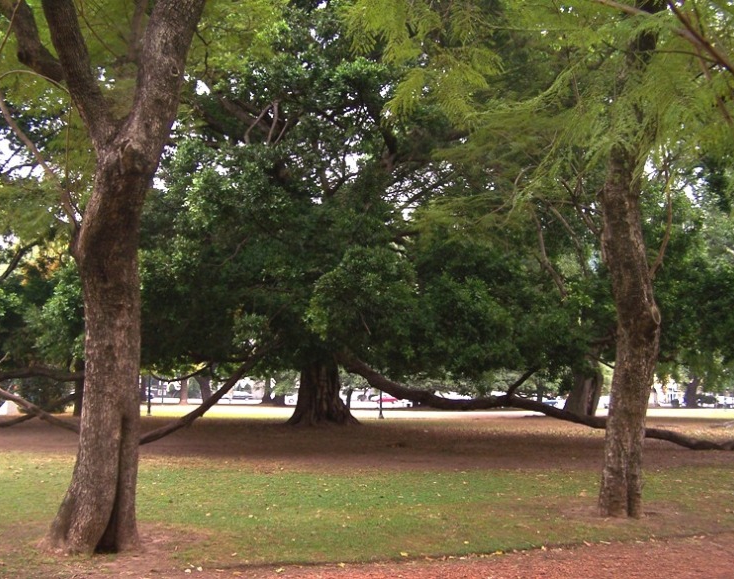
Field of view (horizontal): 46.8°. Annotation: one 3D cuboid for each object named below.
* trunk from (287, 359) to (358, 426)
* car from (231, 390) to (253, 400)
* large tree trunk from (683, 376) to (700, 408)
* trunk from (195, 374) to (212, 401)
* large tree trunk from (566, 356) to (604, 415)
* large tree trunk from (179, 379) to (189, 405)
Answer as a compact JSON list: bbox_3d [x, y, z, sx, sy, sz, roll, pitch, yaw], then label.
[{"bbox_3d":[-1.969,4.558,37.500,3.050,3.000,3.000,0,-7,0],"label":"trunk"},{"bbox_3d":[-17.335,14.759,118.000,4.200,1.450,1.750,-3,-7,21],"label":"car"},{"bbox_3d":[26.419,8.386,69.000,1.300,2.600,1.250,0,-7,0],"label":"large tree trunk"},{"bbox_3d":[-15.819,9.603,82.000,1.500,2.750,1.300,0,-7,0],"label":"trunk"},{"bbox_3d":[12.319,5.508,48.000,2.100,3.400,2.000,0,-7,0],"label":"large tree trunk"},{"bbox_3d":[-17.873,10.014,83.000,1.000,2.600,0.980,0,-7,0],"label":"large tree trunk"}]

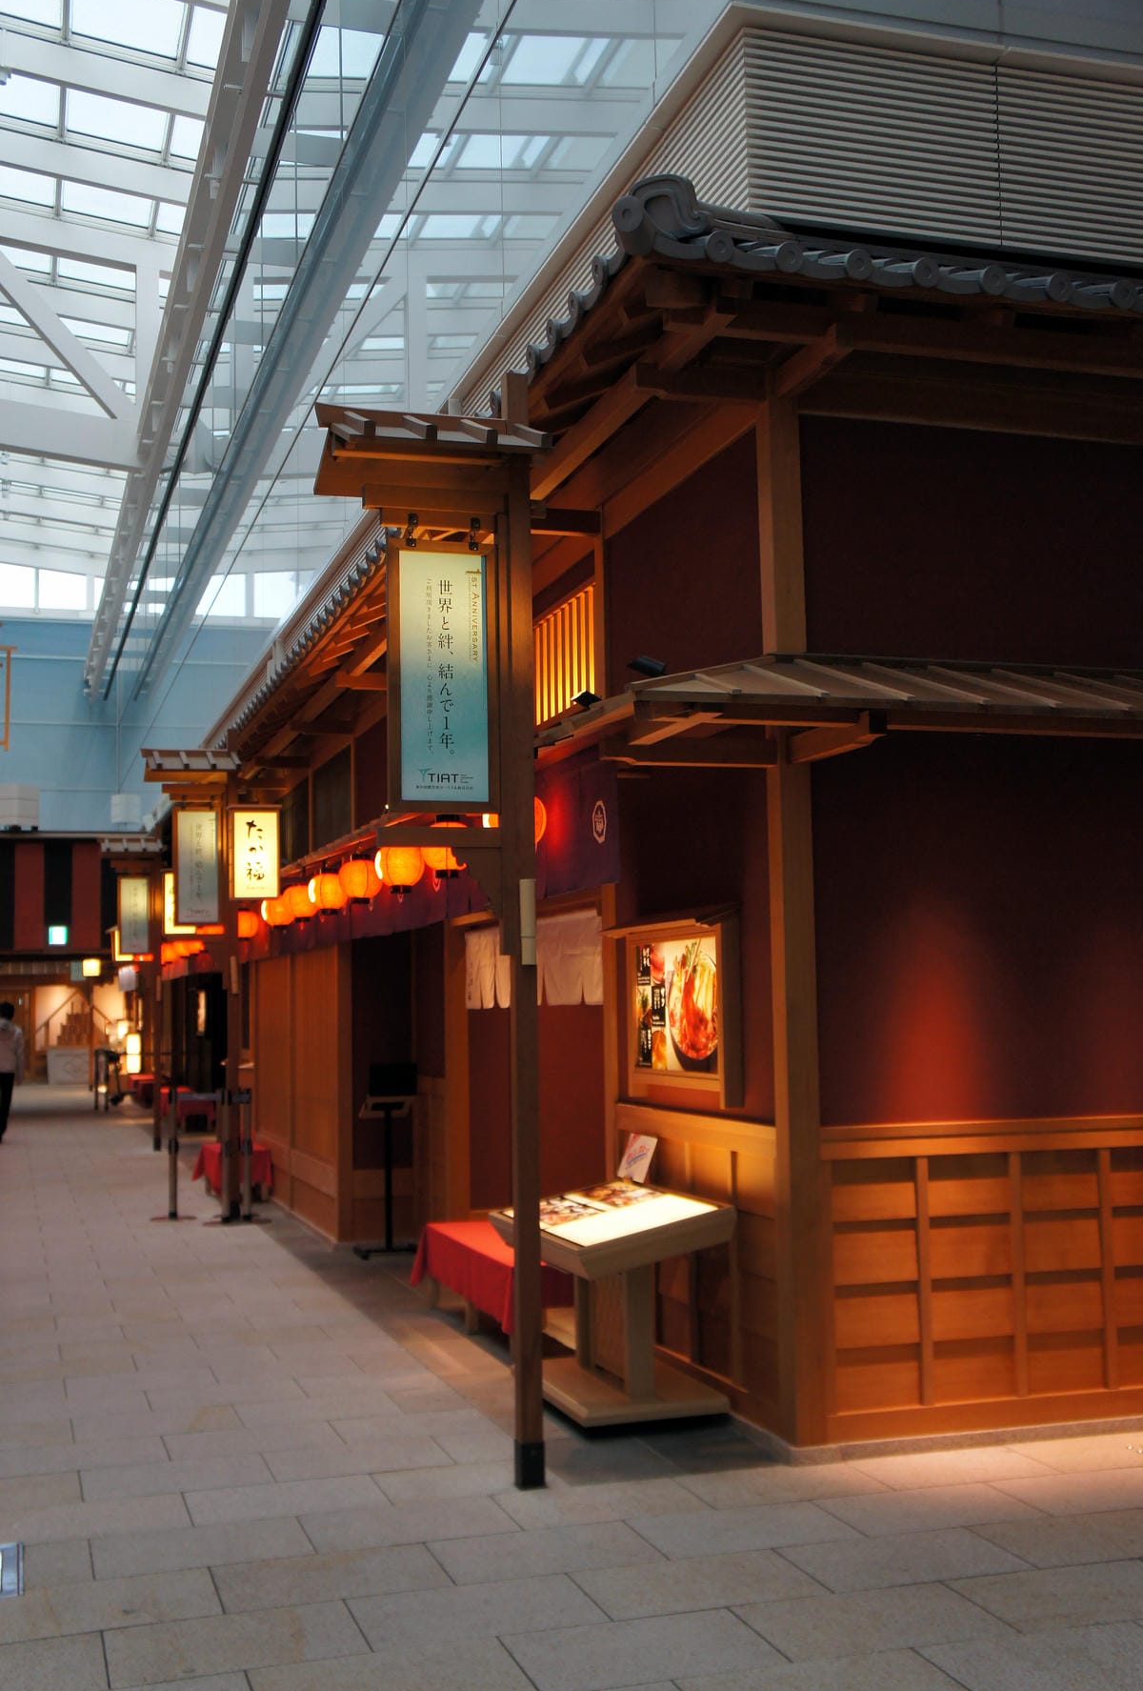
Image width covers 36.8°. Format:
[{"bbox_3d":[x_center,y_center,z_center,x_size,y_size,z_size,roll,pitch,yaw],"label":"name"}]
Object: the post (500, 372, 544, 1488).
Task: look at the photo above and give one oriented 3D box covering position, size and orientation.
[{"bbox_3d":[-0.163,0.230,5.893,0.078,3.800,0.078,1,-5,-18],"label":"post"}]

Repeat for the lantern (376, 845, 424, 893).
[{"bbox_3d":[-0.858,0.098,8.607,0.245,0.270,0.245,1,-5,-18],"label":"lantern"}]

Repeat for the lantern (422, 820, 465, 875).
[{"bbox_3d":[-0.549,0.006,7.633,0.240,0.265,0.240,1,-6,-18],"label":"lantern"}]

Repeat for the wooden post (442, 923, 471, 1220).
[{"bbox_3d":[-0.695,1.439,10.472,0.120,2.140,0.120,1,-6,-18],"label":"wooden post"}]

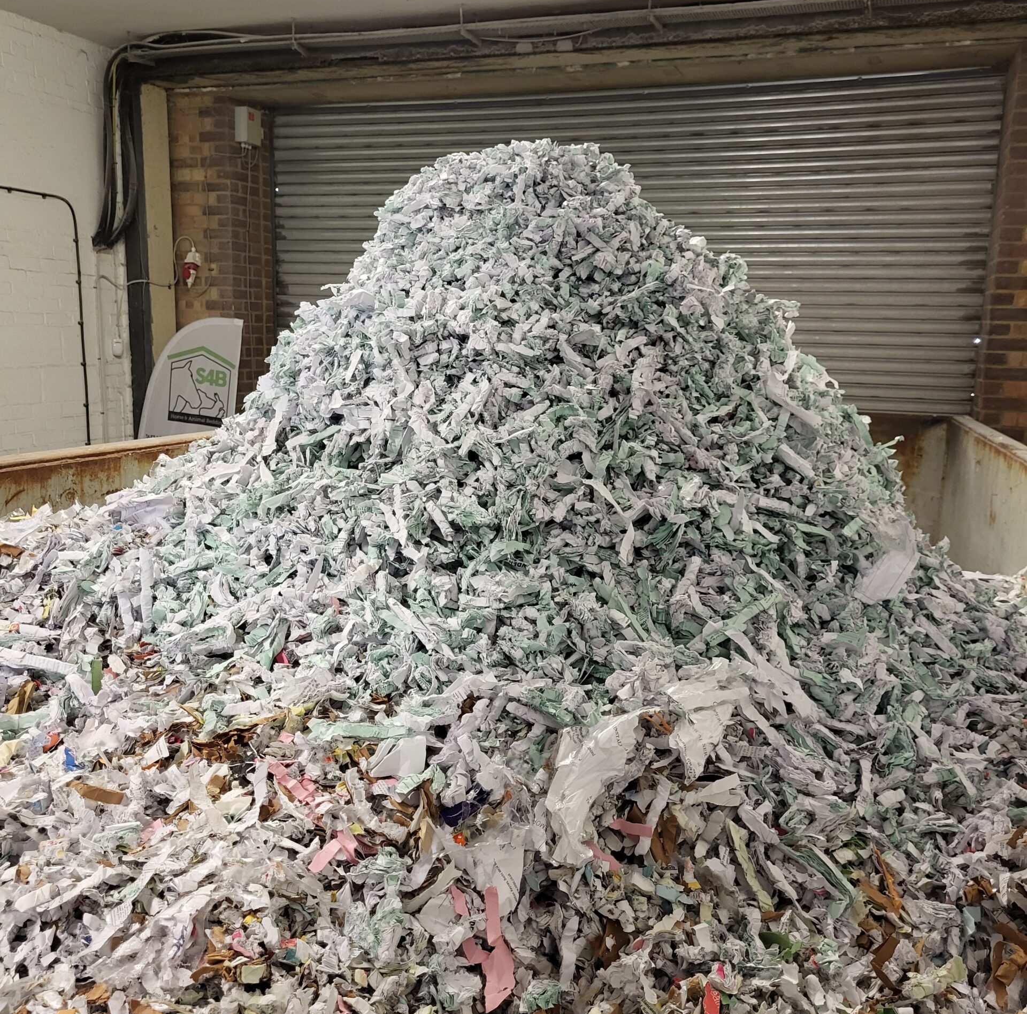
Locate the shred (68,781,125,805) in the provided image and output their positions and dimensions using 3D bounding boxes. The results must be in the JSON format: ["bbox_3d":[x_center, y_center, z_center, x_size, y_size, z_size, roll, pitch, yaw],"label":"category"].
[{"bbox_3d":[-0.517,0.354,1.275,0.066,0.018,0.022,3,9,12],"label":"shred"}]

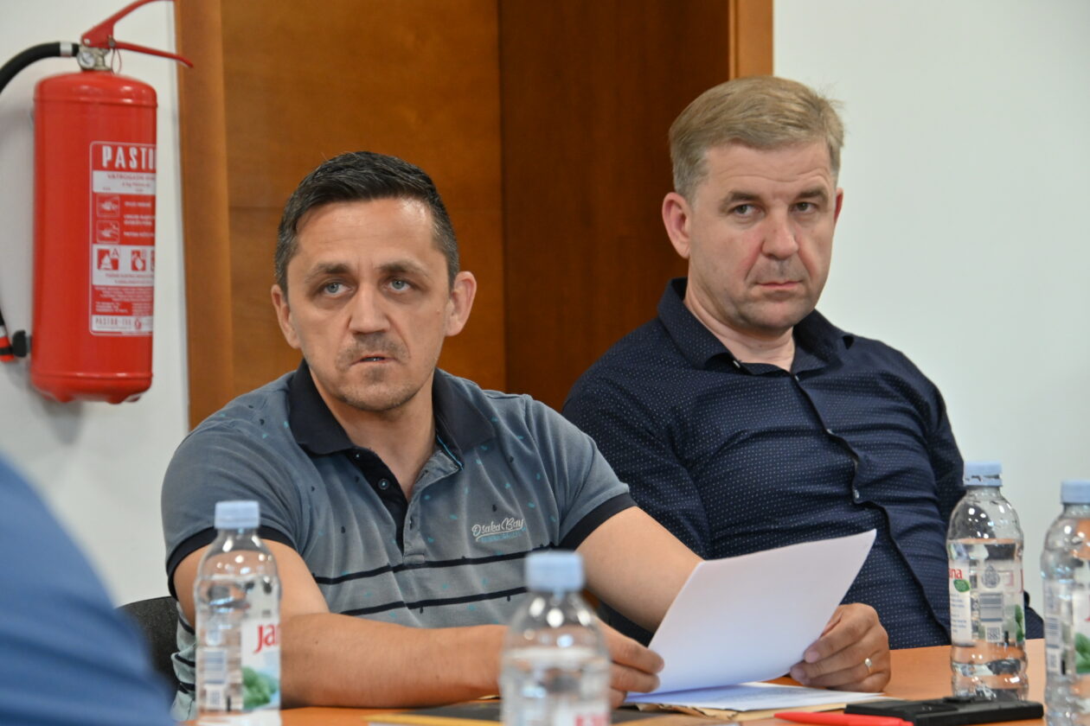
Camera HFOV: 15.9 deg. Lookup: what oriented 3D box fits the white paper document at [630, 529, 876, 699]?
[{"bbox_3d":[0.172,0.215,3.320,0.205,0.175,0.020,-10,52,-43],"label":"white paper document"}]

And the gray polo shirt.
[{"bbox_3d":[-0.139,0.287,3.614,0.480,0.580,0.320,-3,3,-30],"label":"gray polo shirt"}]

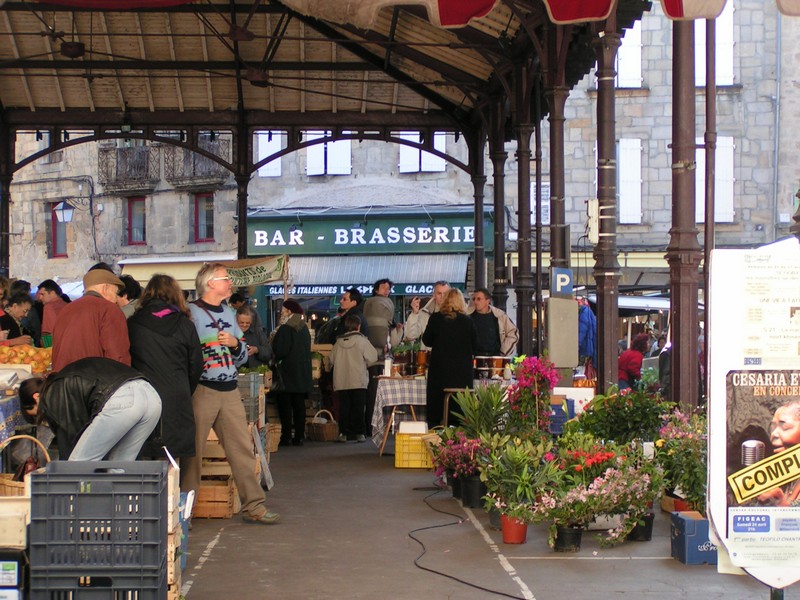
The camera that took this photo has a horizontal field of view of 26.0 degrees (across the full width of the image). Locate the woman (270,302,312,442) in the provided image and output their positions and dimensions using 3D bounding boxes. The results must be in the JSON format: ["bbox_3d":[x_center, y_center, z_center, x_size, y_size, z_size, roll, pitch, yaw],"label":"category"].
[{"bbox_3d":[-1.234,0.810,19.788,0.480,1.655,0.360,1,-1,-42],"label":"woman"}]

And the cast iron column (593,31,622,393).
[{"bbox_3d":[2.245,-0.648,18.766,0.320,4.532,0.320,0,-1,-2],"label":"cast iron column"}]

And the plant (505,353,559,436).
[{"bbox_3d":[1.001,0.961,12.984,0.410,1.090,0.400,0,-1,0],"label":"plant"}]

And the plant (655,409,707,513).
[{"bbox_3d":[1.988,1.127,12.200,0.410,0.730,0.400,0,-1,-2],"label":"plant"}]

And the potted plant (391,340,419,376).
[{"bbox_3d":[0.047,0.605,18.192,0.290,0.360,0.260,0,-1,0],"label":"potted plant"}]

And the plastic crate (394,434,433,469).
[{"bbox_3d":[0.137,1.410,16.350,0.350,0.315,0.500,0,-1,-2],"label":"plastic crate"}]

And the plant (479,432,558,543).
[{"bbox_3d":[0.725,1.133,10.600,0.470,0.660,0.450,0,-1,-2],"label":"plant"}]

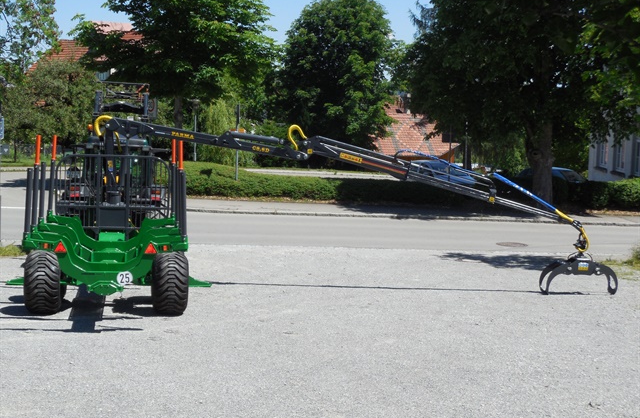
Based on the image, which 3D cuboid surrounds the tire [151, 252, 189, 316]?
[{"bbox_3d":[-2.096,1.052,17.130,0.500,0.920,0.920,1,3,-9],"label":"tire"}]

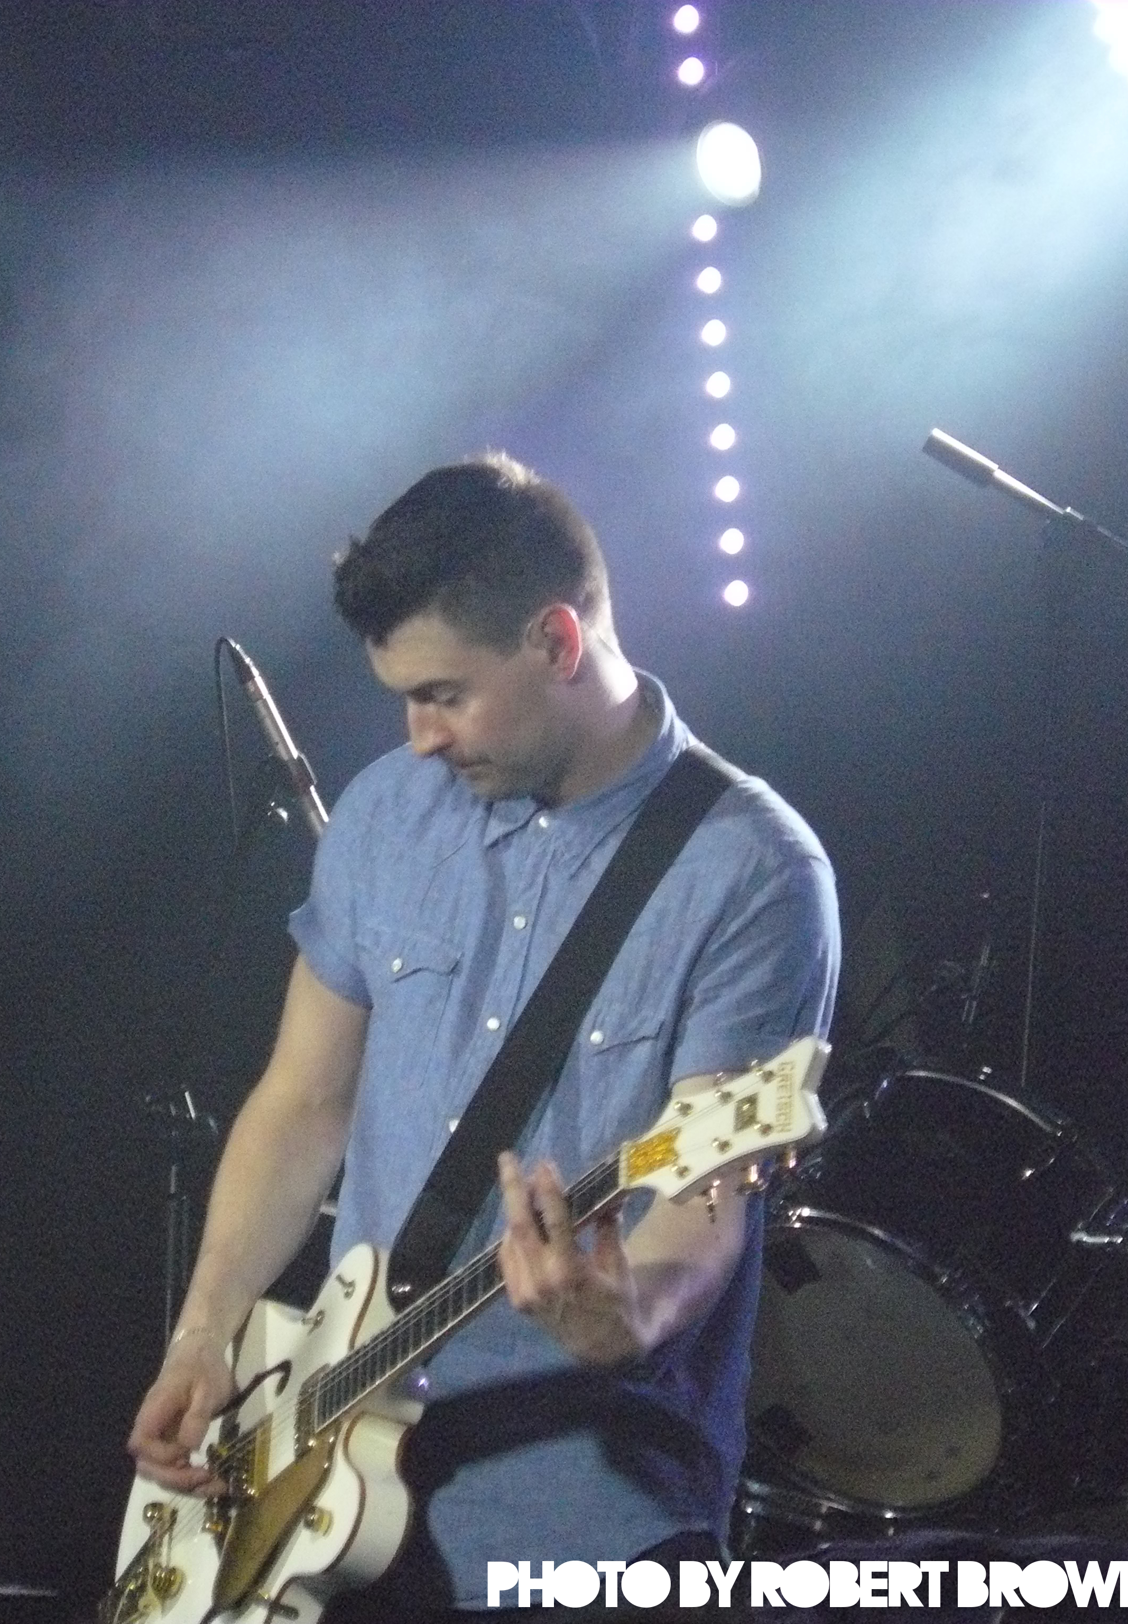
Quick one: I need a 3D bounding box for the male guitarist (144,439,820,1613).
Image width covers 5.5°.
[{"bbox_3d":[-0.075,0.560,9.750,0.620,1.710,0.500,0,-4,37],"label":"male guitarist"}]

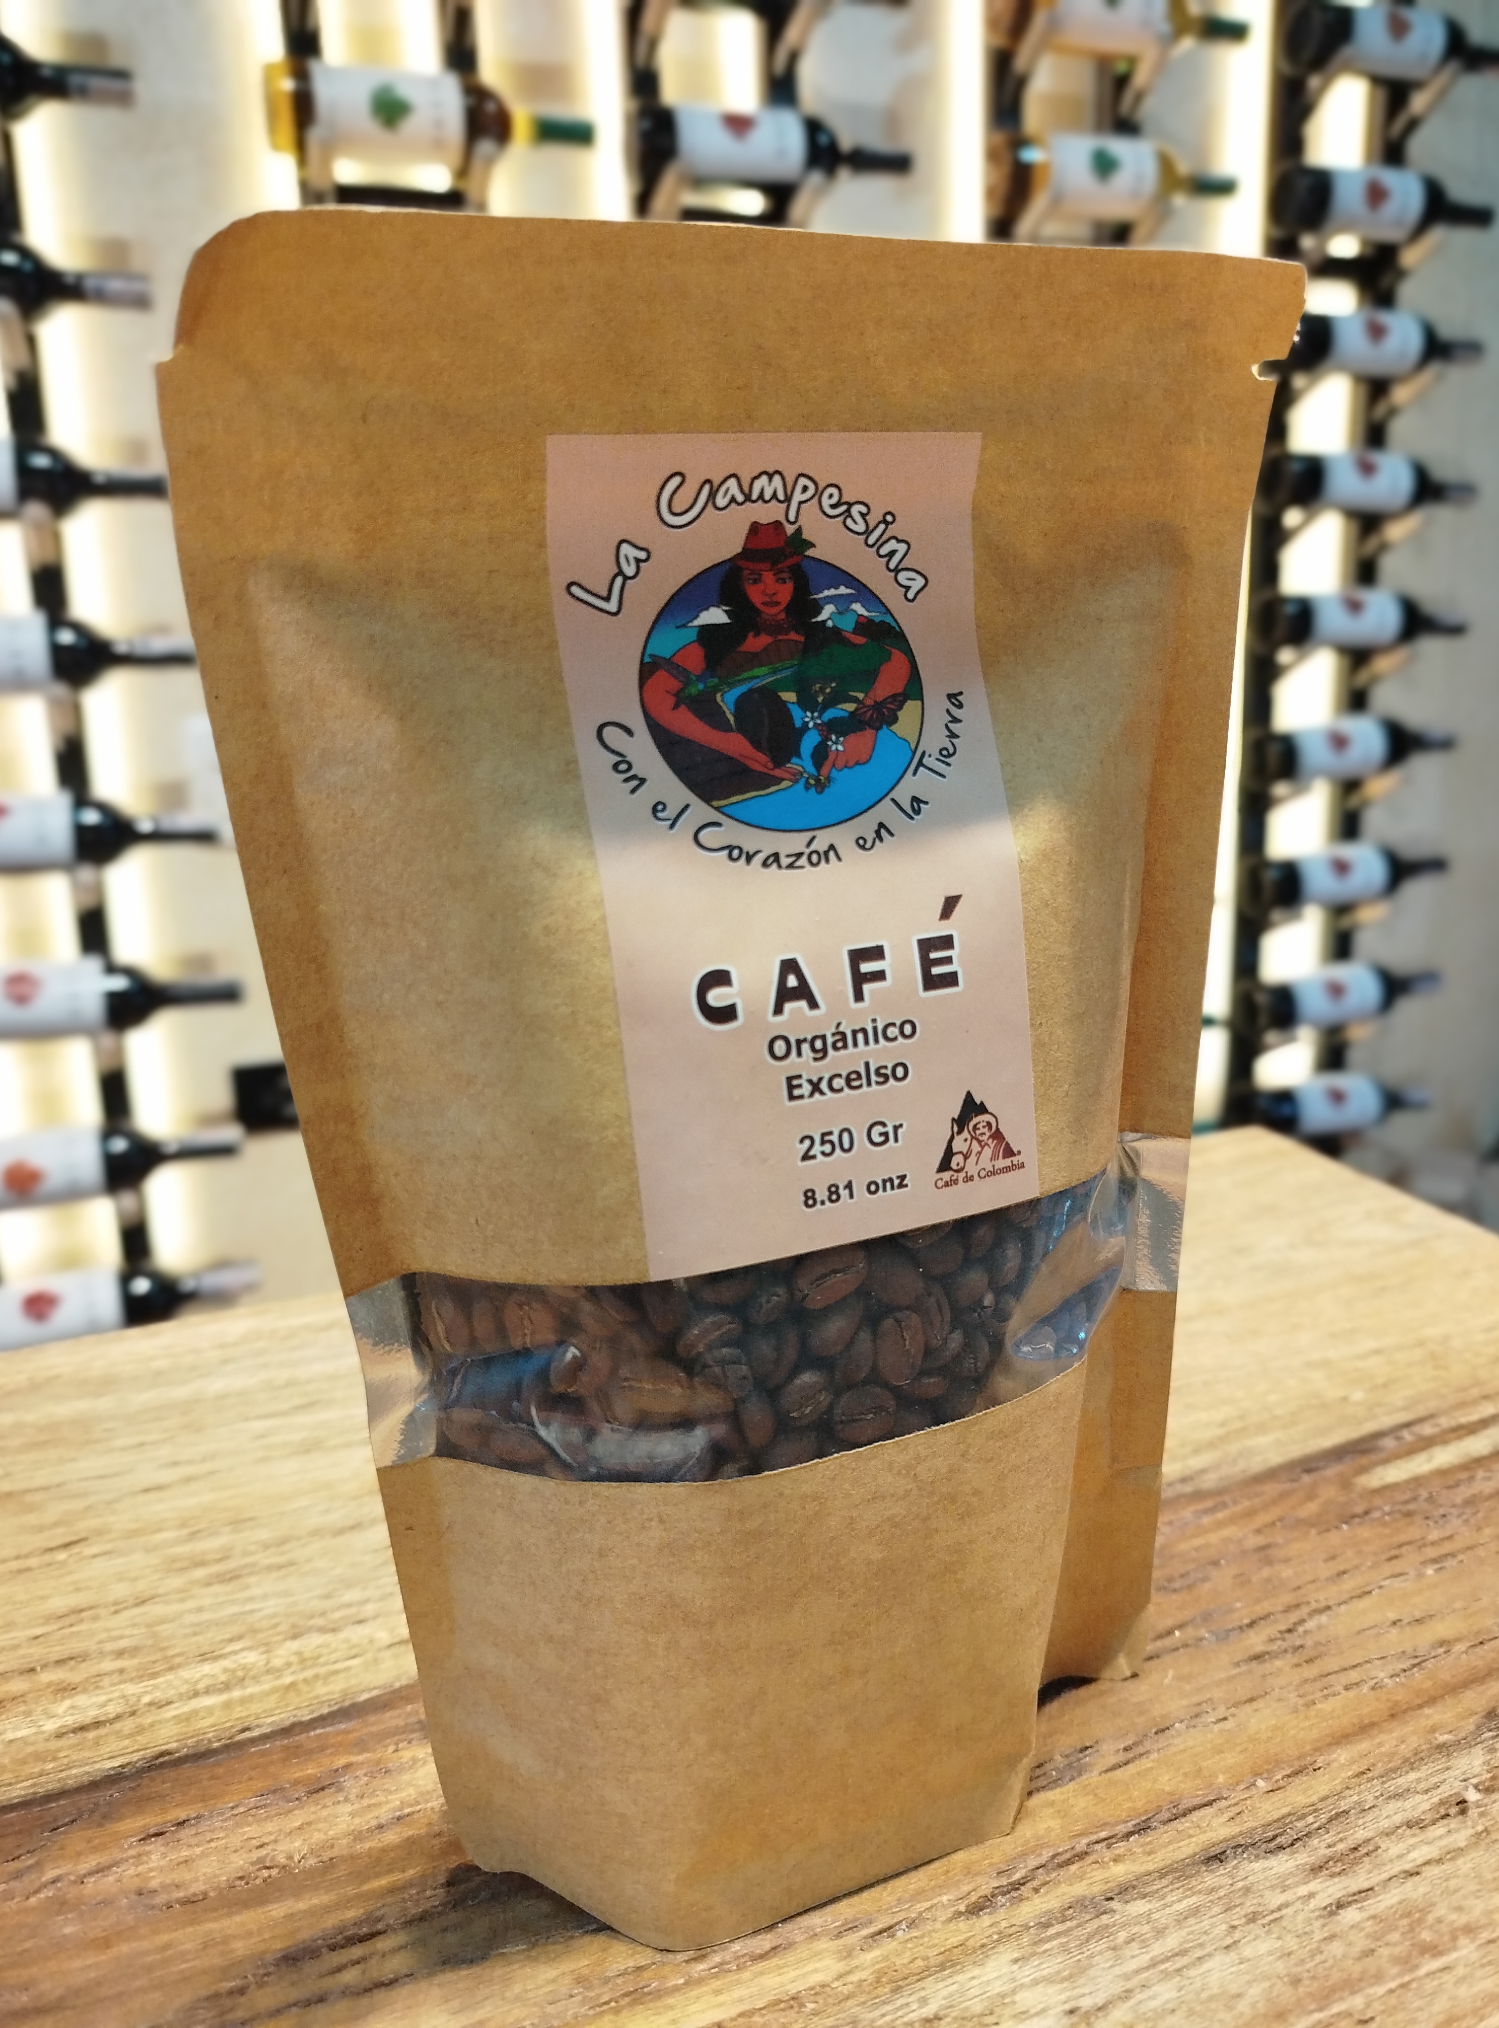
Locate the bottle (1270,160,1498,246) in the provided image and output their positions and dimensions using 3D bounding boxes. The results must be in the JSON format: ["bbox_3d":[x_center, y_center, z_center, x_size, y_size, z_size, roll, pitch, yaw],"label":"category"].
[{"bbox_3d":[0.783,-0.988,1.719,0.300,0.076,0.076,-5,13,-19],"label":"bottle"}]

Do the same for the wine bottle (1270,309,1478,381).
[{"bbox_3d":[0.786,-0.836,1.752,0.300,0.076,0.076,-5,13,-19],"label":"wine bottle"}]

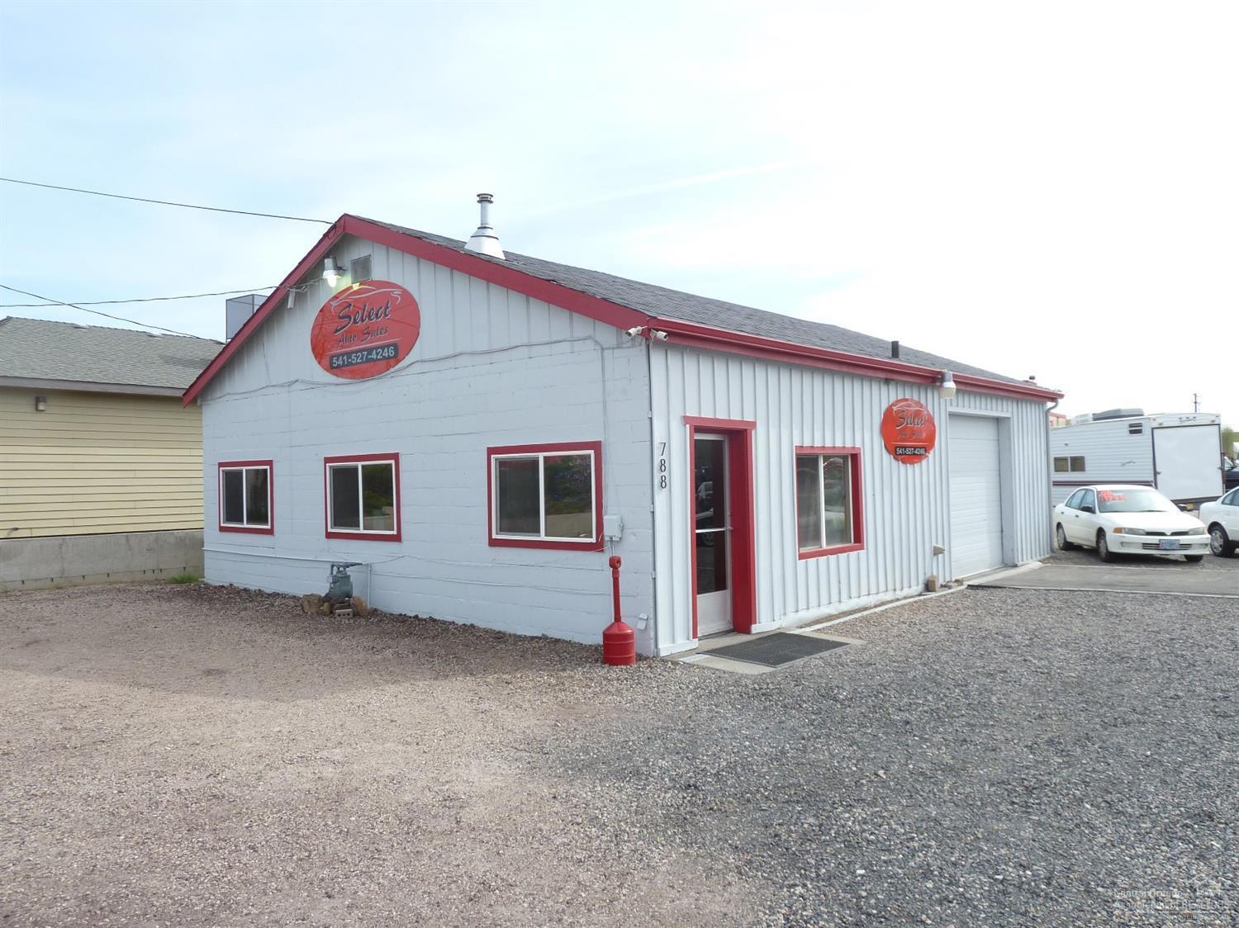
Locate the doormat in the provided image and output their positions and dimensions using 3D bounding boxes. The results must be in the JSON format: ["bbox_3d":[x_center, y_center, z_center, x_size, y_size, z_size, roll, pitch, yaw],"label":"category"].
[{"bbox_3d":[1.495,1.753,8.487,0.835,0.020,1.388,0,1,42],"label":"doormat"}]

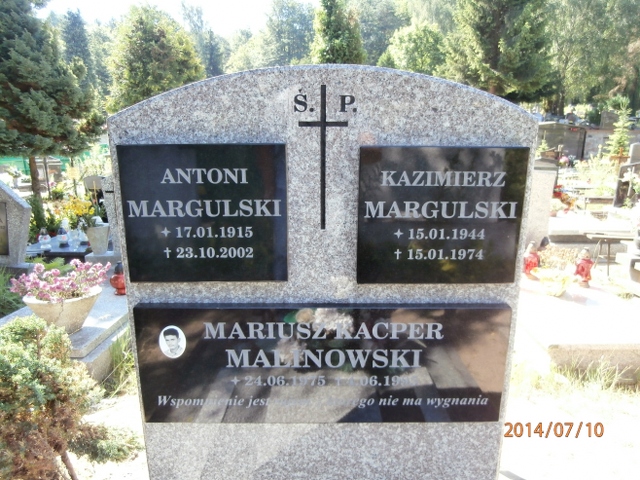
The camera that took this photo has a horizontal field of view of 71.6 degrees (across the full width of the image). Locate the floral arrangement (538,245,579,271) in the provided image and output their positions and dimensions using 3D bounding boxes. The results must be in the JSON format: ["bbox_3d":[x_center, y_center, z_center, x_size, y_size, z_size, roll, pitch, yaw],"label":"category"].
[{"bbox_3d":[1.720,0.133,3.200,0.260,0.180,0.220,0,14,0],"label":"floral arrangement"}]

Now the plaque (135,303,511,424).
[{"bbox_3d":[0.009,0.310,1.108,0.900,0.307,0.030,0,14,0],"label":"plaque"}]

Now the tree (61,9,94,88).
[{"bbox_3d":[-15.469,-10.277,28.304,3.200,8.243,3.200,0,14,0],"label":"tree"}]

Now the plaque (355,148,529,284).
[{"bbox_3d":[0.274,-0.052,1.018,0.368,0.313,0.025,0,14,0],"label":"plaque"}]

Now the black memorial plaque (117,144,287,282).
[{"bbox_3d":[-0.258,-0.057,1.014,0.368,0.313,0.025,0,14,0],"label":"black memorial plaque"}]

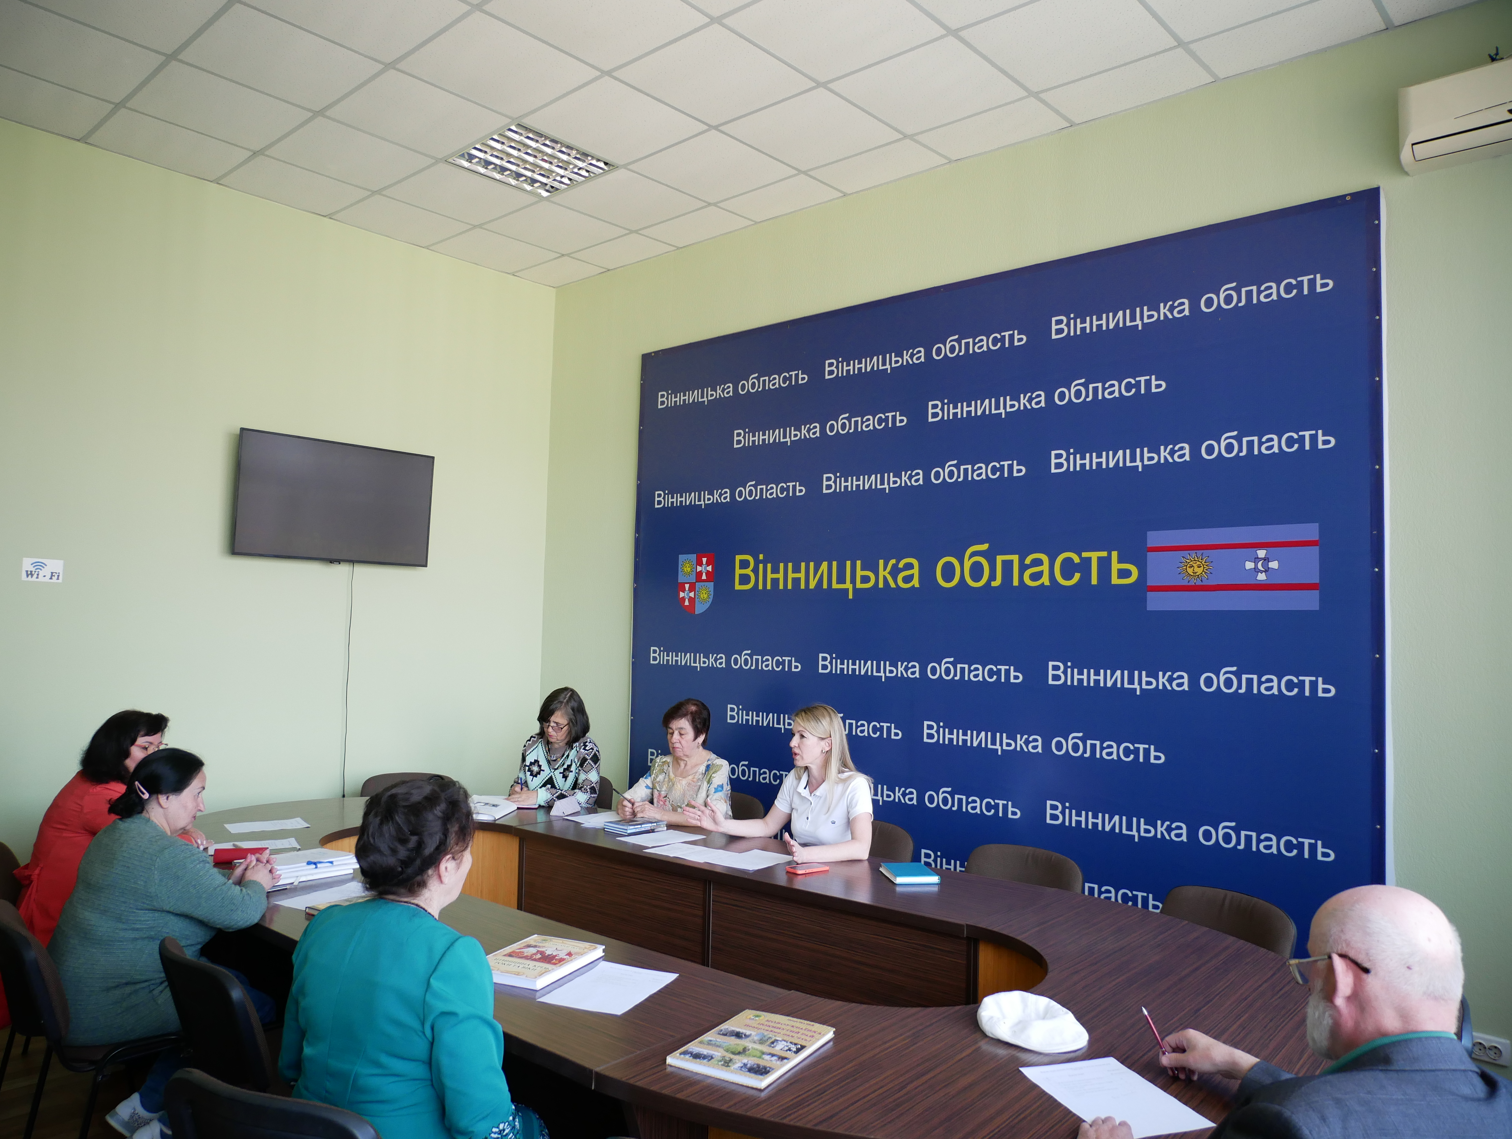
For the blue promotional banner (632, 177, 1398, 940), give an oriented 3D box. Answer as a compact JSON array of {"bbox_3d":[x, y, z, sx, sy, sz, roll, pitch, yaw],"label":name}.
[{"bbox_3d":[0.721,0.147,4.931,3.870,2.950,0.050,-1,-4,42],"label":"blue promotional banner"}]

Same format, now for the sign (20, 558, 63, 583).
[{"bbox_3d":[-3.202,0.004,4.726,0.004,0.097,0.155,-1,-4,42],"label":"sign"}]

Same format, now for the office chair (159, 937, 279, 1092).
[{"bbox_3d":[-1.123,1.321,2.604,0.500,0.820,0.560,-1,-4,40],"label":"office chair"}]

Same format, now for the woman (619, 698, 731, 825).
[{"bbox_3d":[-0.396,1.210,4.646,0.540,1.260,0.650,0,-3,28],"label":"woman"}]

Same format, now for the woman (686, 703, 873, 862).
[{"bbox_3d":[0.188,1.183,4.114,0.680,1.285,0.550,3,-4,-41],"label":"woman"}]

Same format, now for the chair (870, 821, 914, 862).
[{"bbox_3d":[0.290,1.416,4.089,0.500,0.820,0.560,-1,-4,40],"label":"chair"}]

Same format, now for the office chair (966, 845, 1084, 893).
[{"bbox_3d":[0.840,1.403,3.604,0.500,0.820,0.560,-1,-3,32],"label":"office chair"}]

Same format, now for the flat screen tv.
[{"bbox_3d":[-2.254,-0.368,5.701,0.070,0.630,1.085,3,-1,42],"label":"flat screen tv"}]

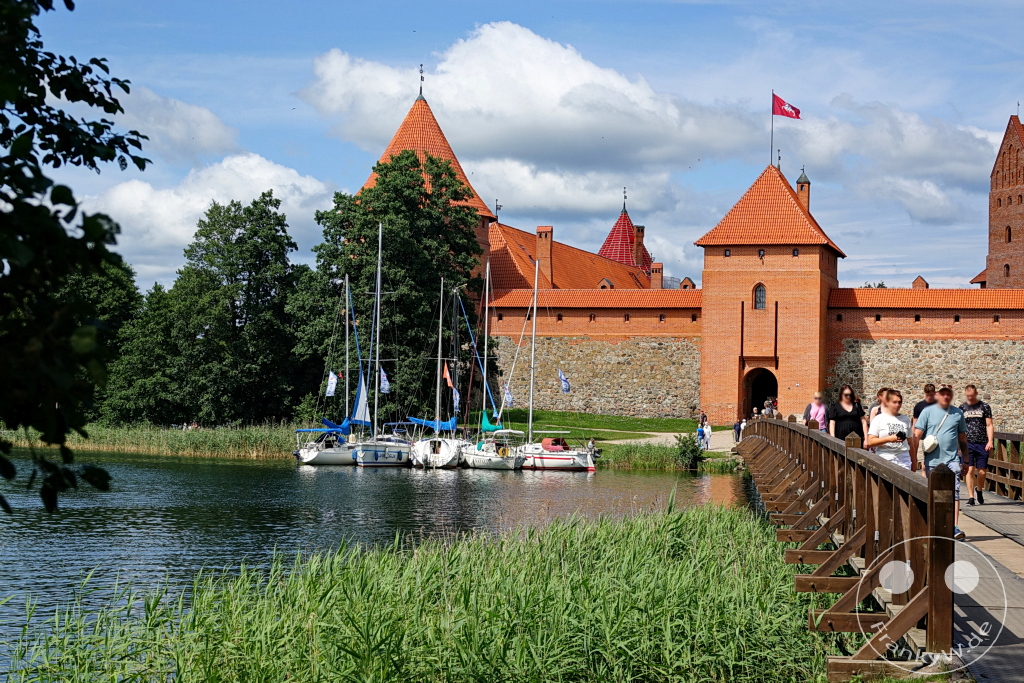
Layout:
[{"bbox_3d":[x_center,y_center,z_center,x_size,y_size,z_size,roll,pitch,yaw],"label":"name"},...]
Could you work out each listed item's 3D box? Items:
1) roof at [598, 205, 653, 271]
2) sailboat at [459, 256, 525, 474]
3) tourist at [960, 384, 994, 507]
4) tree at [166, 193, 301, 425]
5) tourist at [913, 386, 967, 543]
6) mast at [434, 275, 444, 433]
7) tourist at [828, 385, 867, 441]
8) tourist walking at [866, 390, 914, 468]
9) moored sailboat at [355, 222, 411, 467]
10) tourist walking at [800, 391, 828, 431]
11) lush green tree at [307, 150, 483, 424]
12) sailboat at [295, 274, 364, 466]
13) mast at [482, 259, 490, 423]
[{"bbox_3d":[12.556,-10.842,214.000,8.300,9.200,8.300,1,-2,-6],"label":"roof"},{"bbox_3d":[-1.046,1.211,106.500,2.650,11.400,7.700,2,-2,-22],"label":"sailboat"},{"bbox_3d":[6.858,1.532,28.500,0.520,1.790,0.500,1,-2,9],"label":"tourist"},{"bbox_3d":[-19.080,-2.082,133.000,9.100,16.600,9.000,1,-1,0],"label":"tree"},{"bbox_3d":[5.061,1.418,22.900,0.640,1.810,0.550,1,-1,6],"label":"tourist"},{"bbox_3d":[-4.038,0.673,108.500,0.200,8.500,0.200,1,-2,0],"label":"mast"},{"bbox_3d":[5.203,1.535,30.000,0.590,1.720,0.420,1,-1,7],"label":"tourist"},{"bbox_3d":[4.521,1.439,23.200,0.570,1.710,0.470,1,-2,0],"label":"tourist walking"},{"bbox_3d":[-7.207,0.112,108.500,3.100,13.600,9.300,1,-2,10],"label":"moored sailboat"},{"bbox_3d":[6.177,1.875,39.500,0.530,1.660,0.420,1,-1,7],"label":"tourist walking"},{"bbox_3d":[-8.018,-3.534,132.000,12.000,19.000,11.500,1,-1,0],"label":"lush green tree"},{"bbox_3d":[-9.697,1.573,107.500,2.600,10.700,7.500,0,-2,27],"label":"sailboat"},{"bbox_3d":[-1.439,0.066,110.000,0.200,9.400,0.200,1,-1,0],"label":"mast"}]

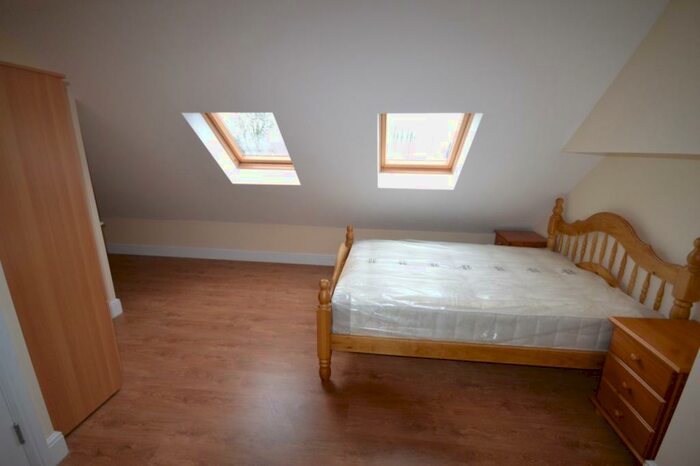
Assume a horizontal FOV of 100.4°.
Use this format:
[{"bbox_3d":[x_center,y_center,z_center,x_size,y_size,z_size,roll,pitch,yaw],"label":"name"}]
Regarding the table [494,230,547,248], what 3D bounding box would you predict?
[{"bbox_3d":[1.885,0.325,3.280,0.415,0.595,0.430,2,16,9],"label":"table"}]

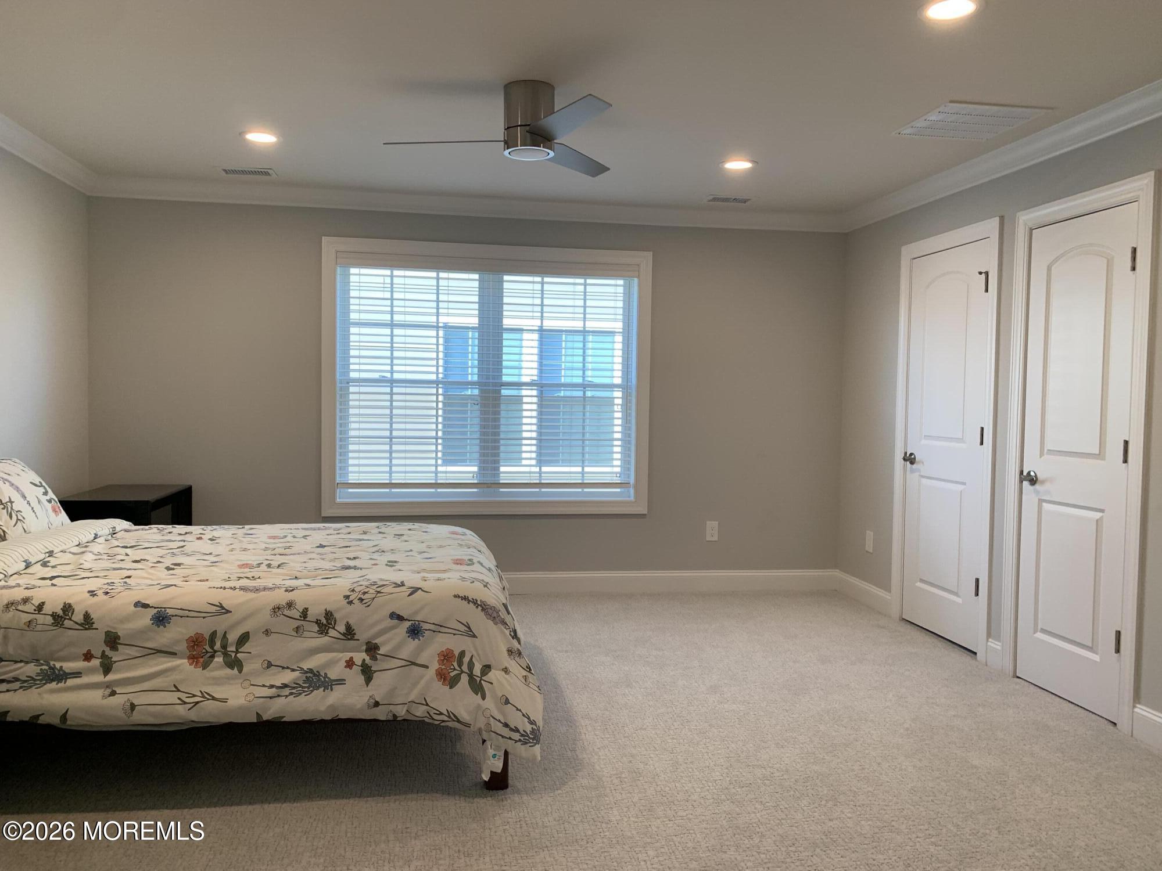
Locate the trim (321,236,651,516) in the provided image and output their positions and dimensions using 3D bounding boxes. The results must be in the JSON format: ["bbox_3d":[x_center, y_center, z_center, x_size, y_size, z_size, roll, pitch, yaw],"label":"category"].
[{"bbox_3d":[-0.550,-0.333,5.358,1.998,1.654,0.050,0,3,-10],"label":"trim"}]

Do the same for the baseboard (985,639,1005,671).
[{"bbox_3d":[1.983,1.047,4.161,0.018,0.136,0.124,0,3,-10],"label":"baseboard"}]

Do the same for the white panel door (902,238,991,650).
[{"bbox_3d":[1.932,0.044,4.597,0.045,2.032,0.682,0,3,-10],"label":"white panel door"}]

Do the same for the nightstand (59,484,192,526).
[{"bbox_3d":[-2.379,0.665,4.595,0.455,0.735,0.760,0,3,-10],"label":"nightstand"}]

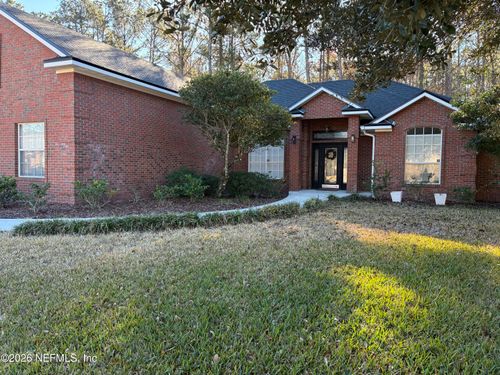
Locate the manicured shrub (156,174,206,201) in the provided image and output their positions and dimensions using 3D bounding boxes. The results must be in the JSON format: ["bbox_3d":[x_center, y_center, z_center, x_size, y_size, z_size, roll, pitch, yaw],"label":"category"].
[{"bbox_3d":[-2.258,0.000,12.200,1.650,0.850,1.200,1,3,0],"label":"manicured shrub"}]

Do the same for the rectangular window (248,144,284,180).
[{"bbox_3d":[0.769,-1.265,17.500,1.780,1.750,0.100,2,3,24],"label":"rectangular window"}]

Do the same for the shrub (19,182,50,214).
[{"bbox_3d":[-4.763,0.243,8.300,0.680,0.700,0.600,1,3,0],"label":"shrub"}]

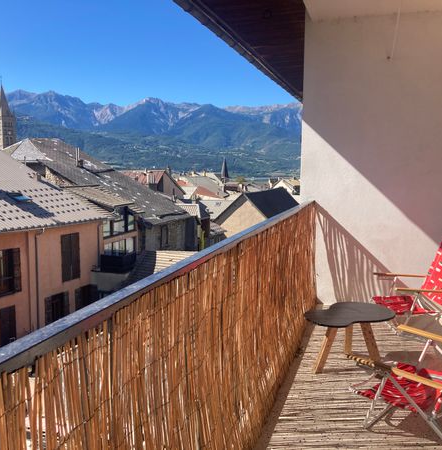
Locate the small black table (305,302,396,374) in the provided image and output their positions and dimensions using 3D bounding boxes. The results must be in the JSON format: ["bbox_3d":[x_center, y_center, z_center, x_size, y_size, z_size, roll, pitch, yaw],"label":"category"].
[{"bbox_3d":[0.859,0.776,3.321,0.645,0.352,0.459,-4,8,-32],"label":"small black table"}]

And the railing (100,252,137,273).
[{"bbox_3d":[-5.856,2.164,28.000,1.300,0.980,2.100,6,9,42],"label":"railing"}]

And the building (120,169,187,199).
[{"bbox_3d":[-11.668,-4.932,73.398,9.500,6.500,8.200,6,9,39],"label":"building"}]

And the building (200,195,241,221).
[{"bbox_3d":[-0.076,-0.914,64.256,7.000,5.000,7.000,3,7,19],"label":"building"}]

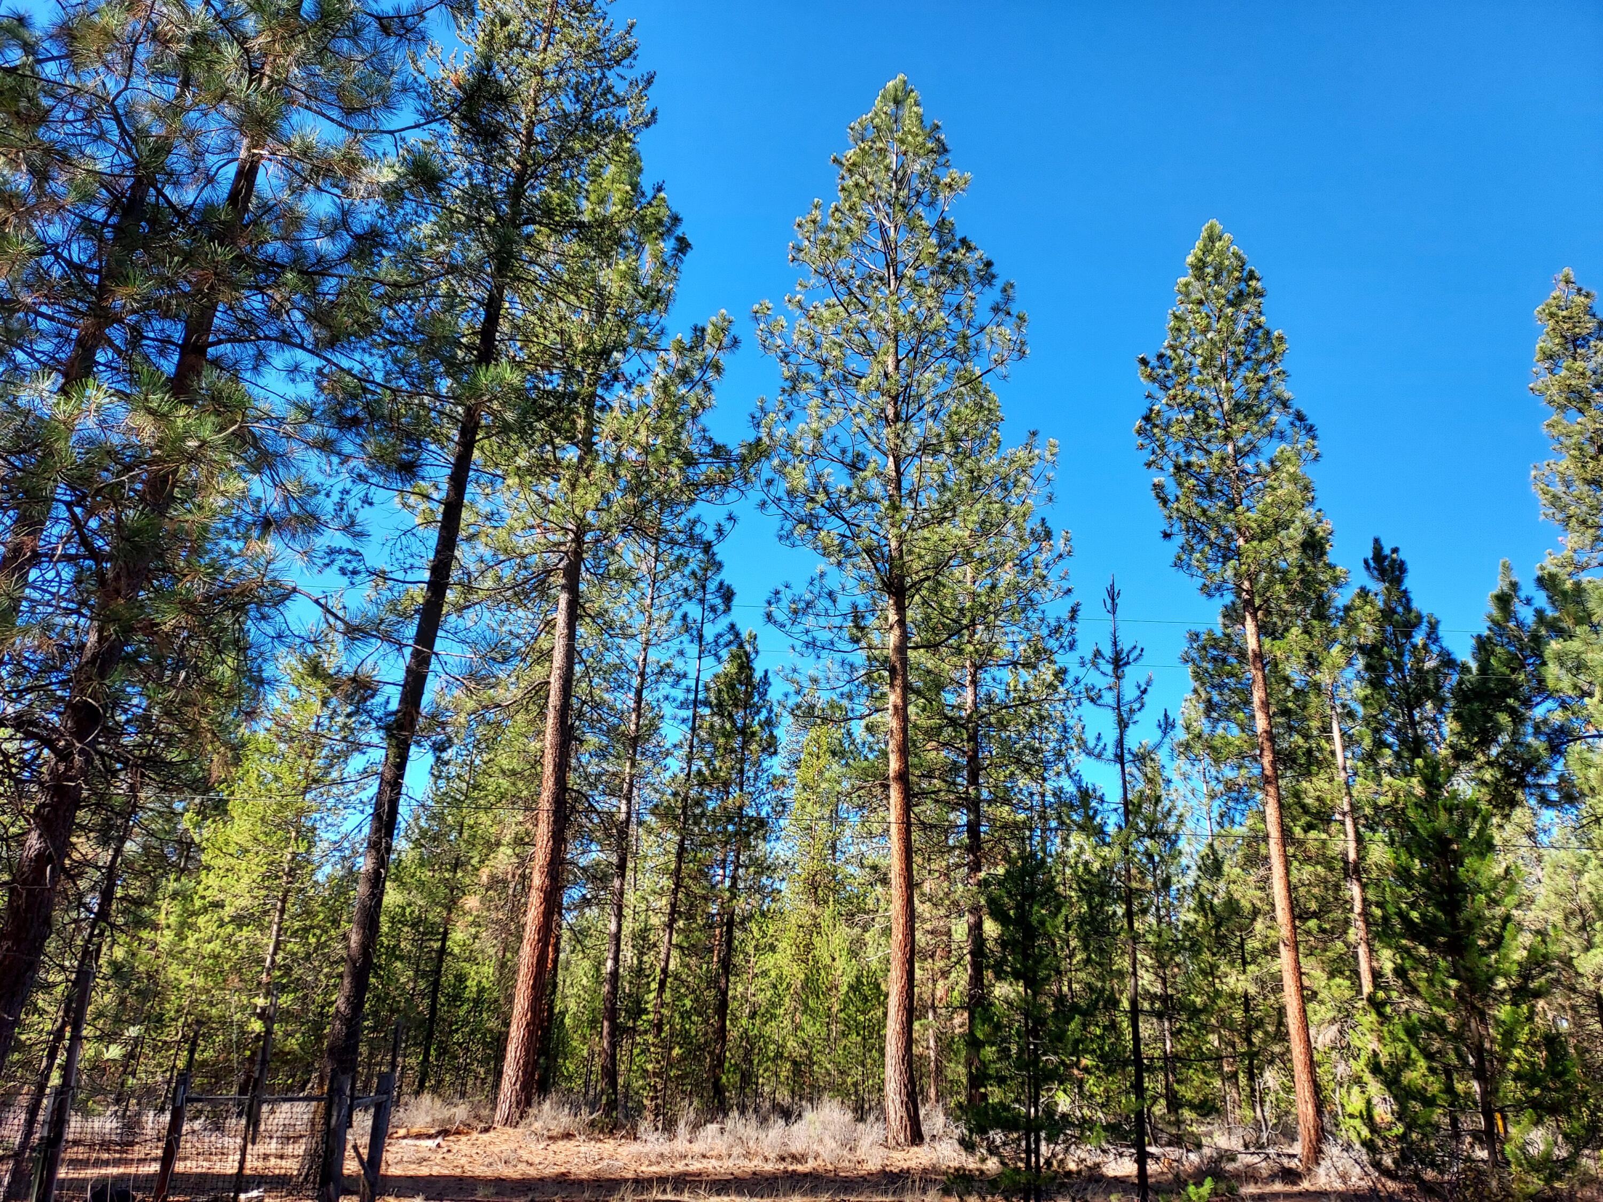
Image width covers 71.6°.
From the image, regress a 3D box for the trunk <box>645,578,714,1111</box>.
[{"bbox_3d":[-2.334,4.537,22.216,0.200,10.750,0.200,5,-21,-5],"label":"trunk"}]

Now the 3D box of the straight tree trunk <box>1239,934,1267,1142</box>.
[{"bbox_3d":[7.914,7.642,19.606,0.110,3.420,0.110,-6,-22,20],"label":"straight tree trunk"}]

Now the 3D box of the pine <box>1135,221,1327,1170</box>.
[{"bbox_3d":[7.389,0.342,18.195,3.100,16.070,3.100,-6,-22,22],"label":"pine"}]

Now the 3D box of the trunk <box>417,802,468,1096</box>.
[{"bbox_3d":[-7.558,7.239,23.556,0.150,5.970,0.150,8,-22,-15],"label":"trunk"}]

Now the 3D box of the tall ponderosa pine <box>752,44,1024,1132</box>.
[{"bbox_3d":[1.764,-1.577,19.829,5.000,20.360,5.000,0,-21,5],"label":"tall ponderosa pine"}]

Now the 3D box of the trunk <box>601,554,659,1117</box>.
[{"bbox_3d":[-3.008,3.721,20.028,0.260,10.350,0.260,5,-21,-8],"label":"trunk"}]

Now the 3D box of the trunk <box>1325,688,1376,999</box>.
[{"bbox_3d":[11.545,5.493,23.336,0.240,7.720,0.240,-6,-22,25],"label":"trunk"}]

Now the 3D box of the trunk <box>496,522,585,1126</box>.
[{"bbox_3d":[-4.256,3.244,18.596,0.500,10.000,0.500,6,-21,-12],"label":"trunk"}]

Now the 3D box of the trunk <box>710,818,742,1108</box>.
[{"bbox_3d":[-1.451,7.172,22.536,0.210,5.830,0.210,4,-21,-2],"label":"trunk"}]

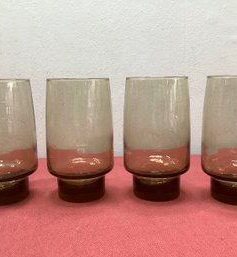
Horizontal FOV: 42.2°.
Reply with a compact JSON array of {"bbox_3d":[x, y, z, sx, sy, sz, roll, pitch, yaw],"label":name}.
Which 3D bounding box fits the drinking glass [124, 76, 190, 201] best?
[{"bbox_3d":[0.041,0.009,0.322,0.070,0.122,0.070,-1,8,0],"label":"drinking glass"}]

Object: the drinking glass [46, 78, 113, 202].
[{"bbox_3d":[-0.040,0.010,0.322,0.070,0.122,0.070,-1,8,0],"label":"drinking glass"}]

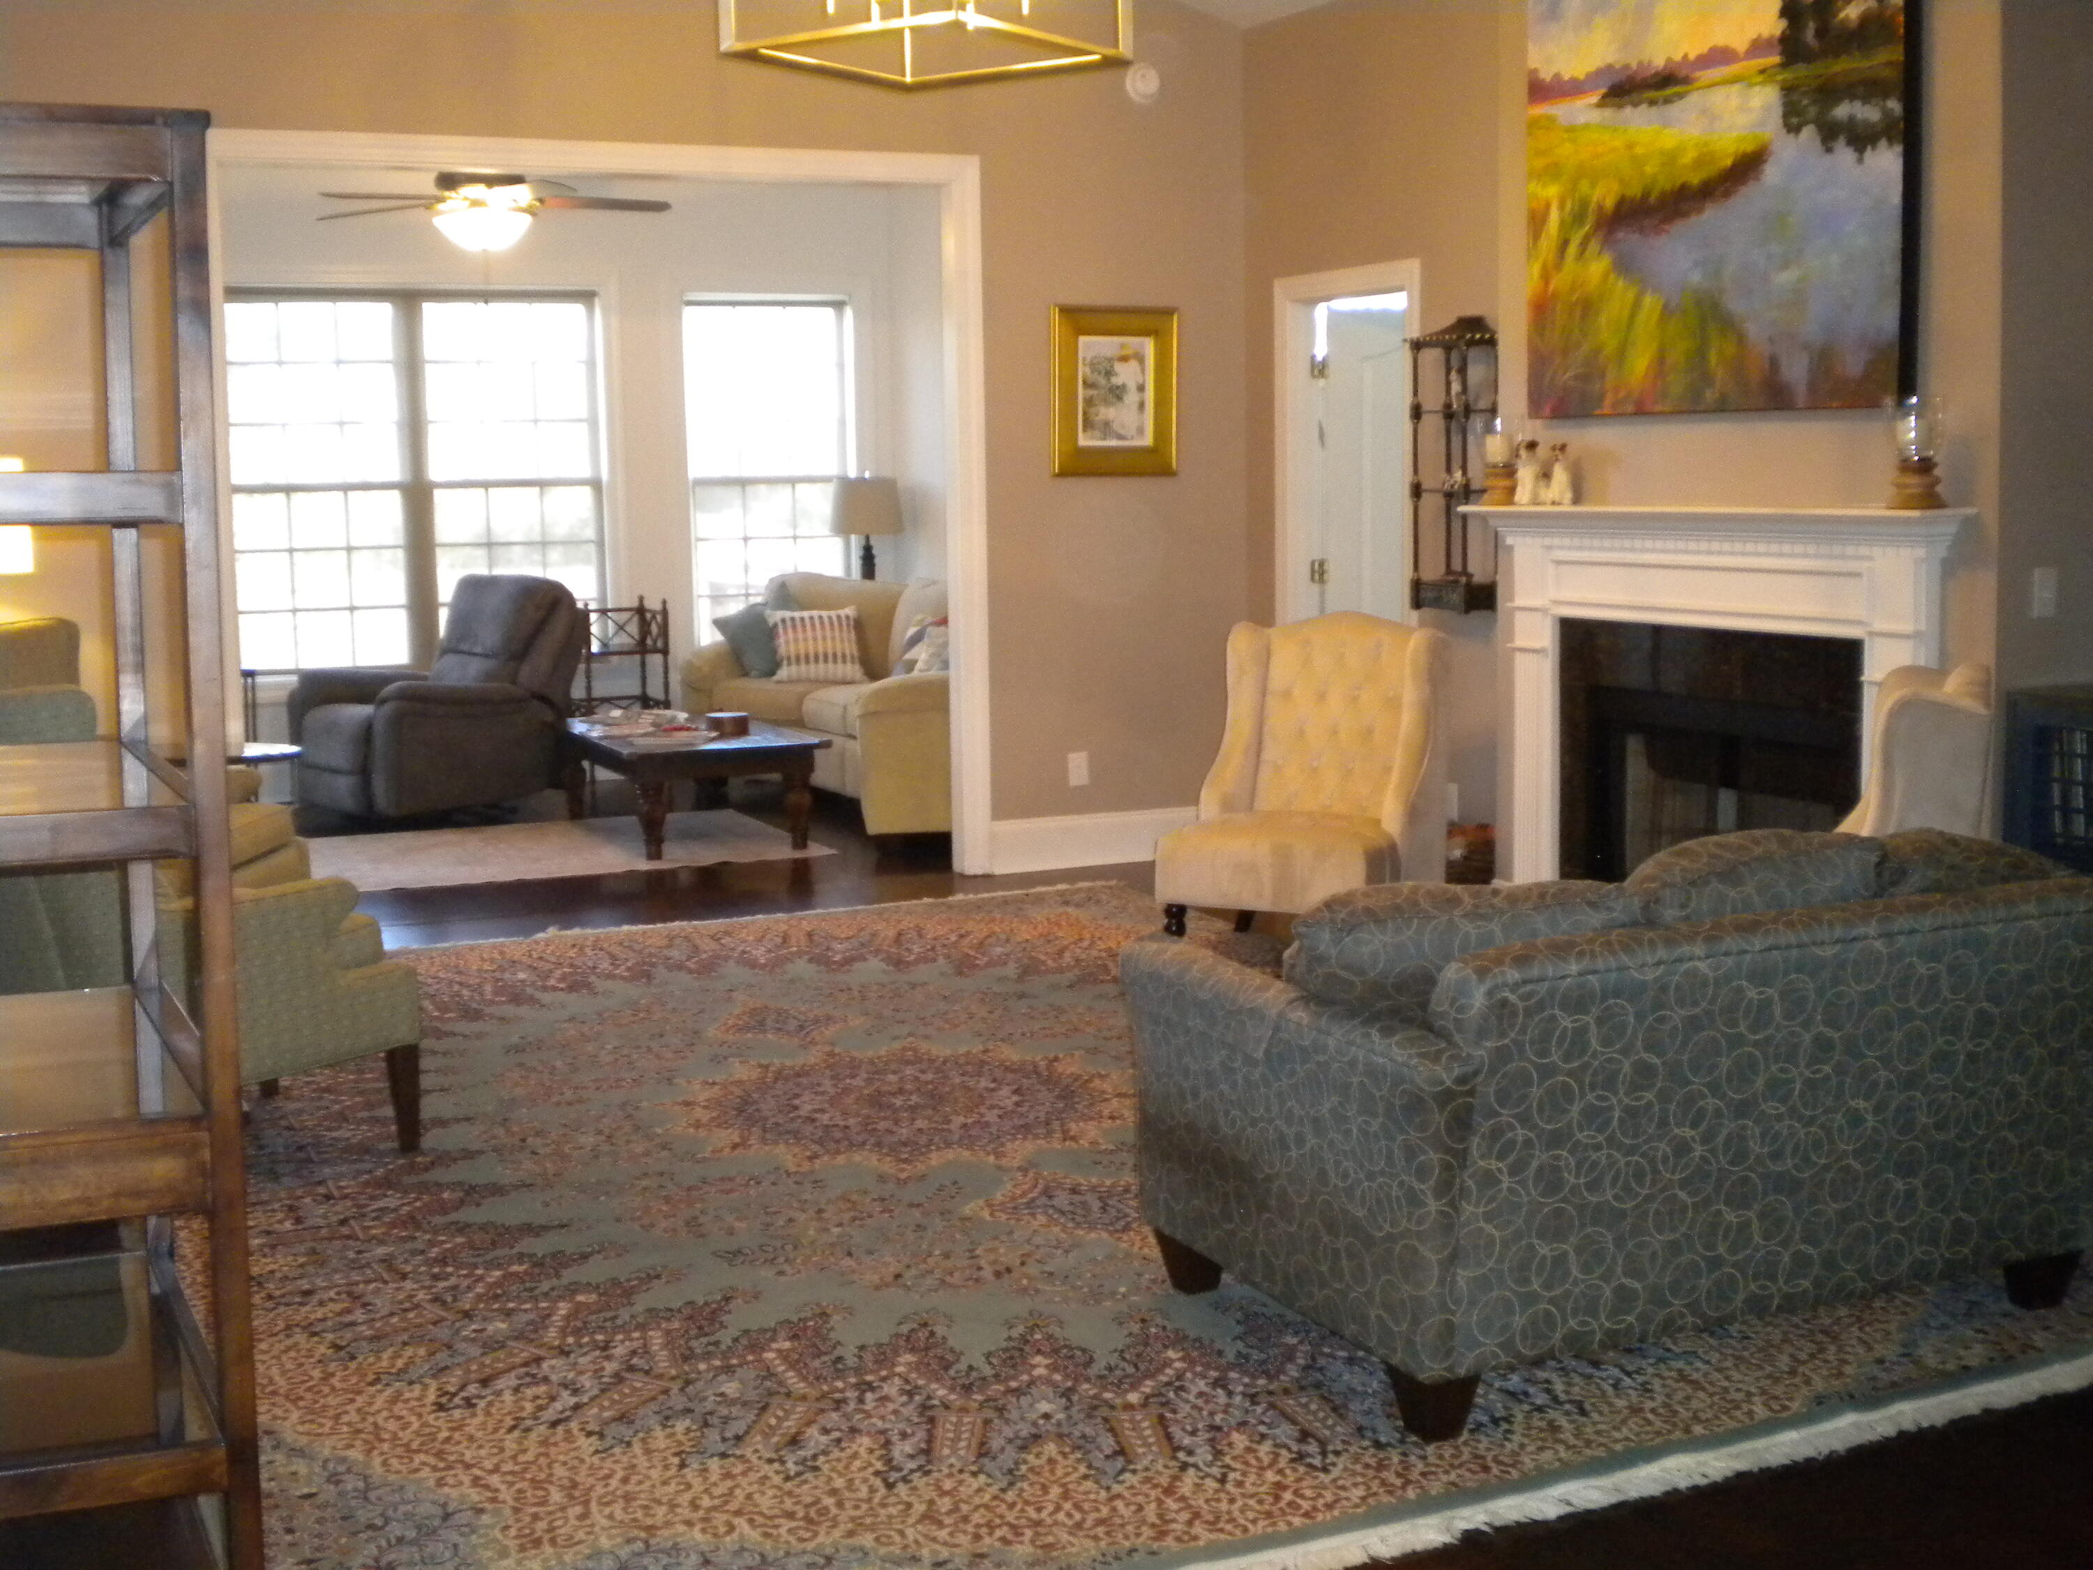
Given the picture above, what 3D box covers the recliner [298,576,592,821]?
[{"bbox_3d":[-2.705,-0.397,11.052,0.980,1.050,0.900,-6,9,-39],"label":"recliner"}]

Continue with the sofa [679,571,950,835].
[{"bbox_3d":[-0.755,-0.364,10.786,0.980,0.990,2.200,-4,7,-24],"label":"sofa"}]

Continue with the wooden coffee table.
[{"bbox_3d":[-1.491,0.002,10.198,0.800,0.420,1.420,-4,7,-23],"label":"wooden coffee table"}]

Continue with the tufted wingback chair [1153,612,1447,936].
[{"bbox_3d":[0.773,0.004,7.403,0.660,1.020,0.740,3,8,26],"label":"tufted wingback chair"}]

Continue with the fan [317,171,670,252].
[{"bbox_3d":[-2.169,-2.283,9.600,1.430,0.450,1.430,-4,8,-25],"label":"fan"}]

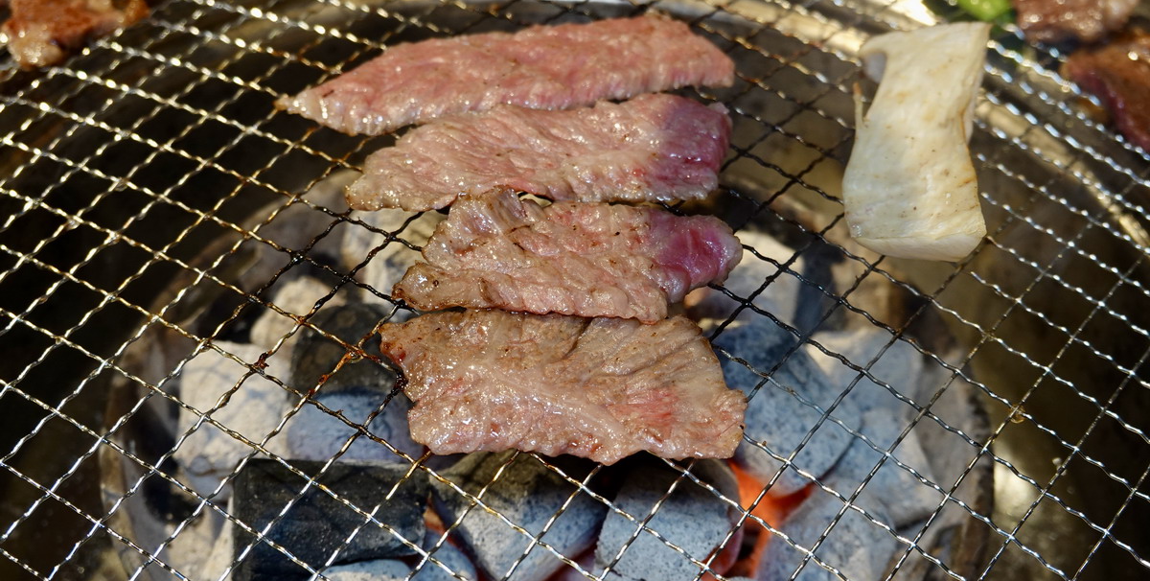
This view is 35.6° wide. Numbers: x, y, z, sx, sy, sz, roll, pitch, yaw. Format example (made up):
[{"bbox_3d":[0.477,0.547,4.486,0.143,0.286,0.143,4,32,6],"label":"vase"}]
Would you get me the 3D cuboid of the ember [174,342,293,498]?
[{"bbox_3d":[-0.082,0.032,0.436,0.026,0.028,0.032,-2,44,-4],"label":"ember"}]

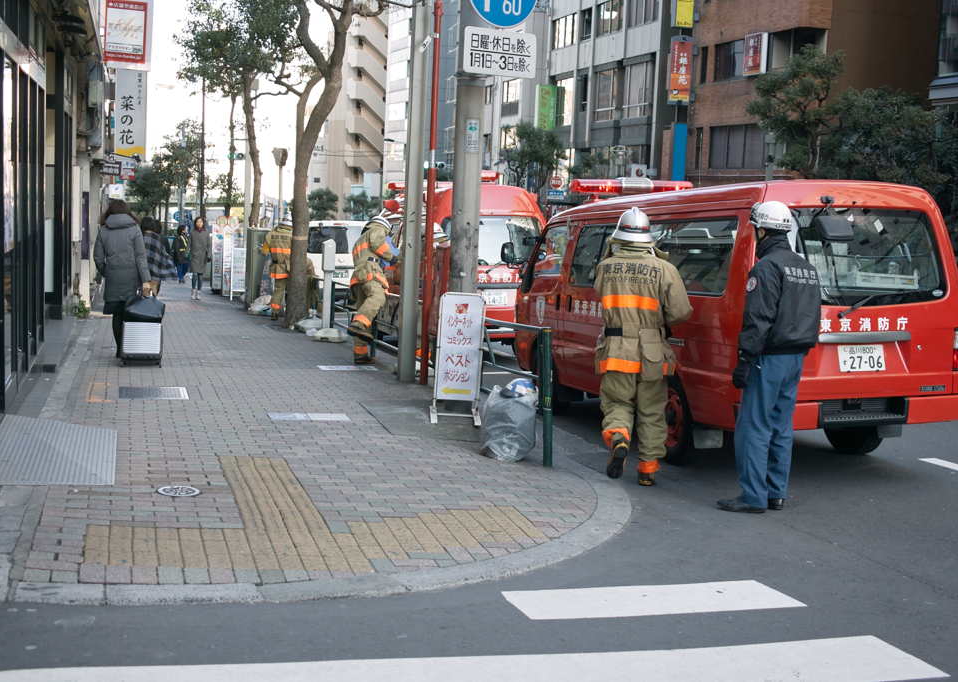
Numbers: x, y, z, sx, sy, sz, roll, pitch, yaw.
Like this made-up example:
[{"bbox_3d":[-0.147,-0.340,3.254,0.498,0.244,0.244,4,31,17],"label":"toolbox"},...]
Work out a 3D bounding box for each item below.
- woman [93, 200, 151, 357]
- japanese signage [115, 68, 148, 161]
[{"bbox_3d":[-3.696,-0.649,12.015,0.570,1.610,0.450,1,6,-16],"label":"woman"},{"bbox_3d":[-7.159,-4.673,24.000,0.660,1.940,0.200,1,6,-14],"label":"japanese signage"}]

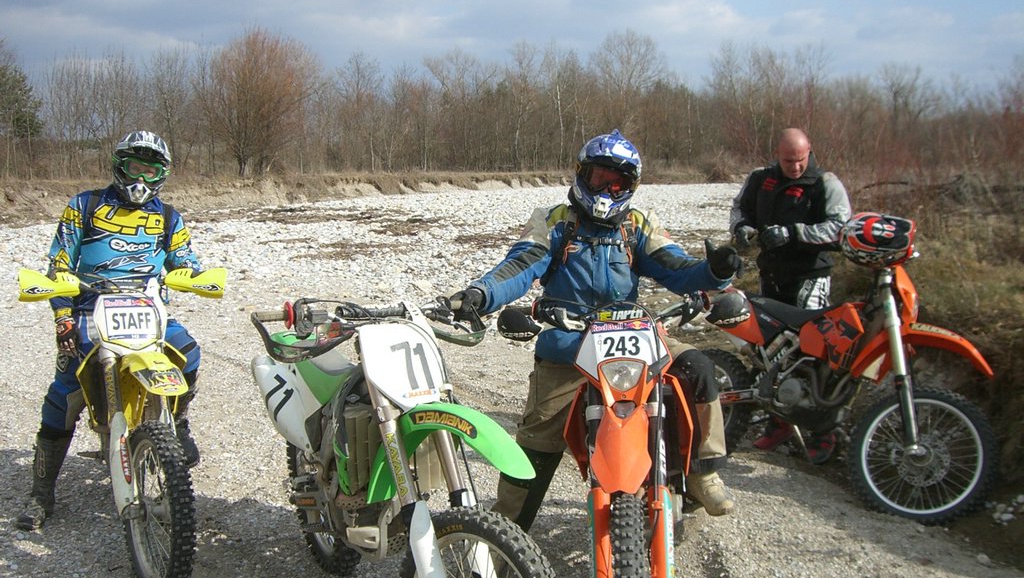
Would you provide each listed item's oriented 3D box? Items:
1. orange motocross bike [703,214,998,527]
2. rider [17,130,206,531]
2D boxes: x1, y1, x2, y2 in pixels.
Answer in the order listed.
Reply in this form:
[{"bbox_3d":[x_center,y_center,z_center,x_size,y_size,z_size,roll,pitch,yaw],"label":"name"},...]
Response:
[{"bbox_3d":[1.622,0.413,6.148,0.780,1.360,2.100,9,0,-37],"label":"orange motocross bike"},{"bbox_3d":[-1.765,0.207,4.954,0.820,1.780,0.750,-2,7,-21],"label":"rider"}]

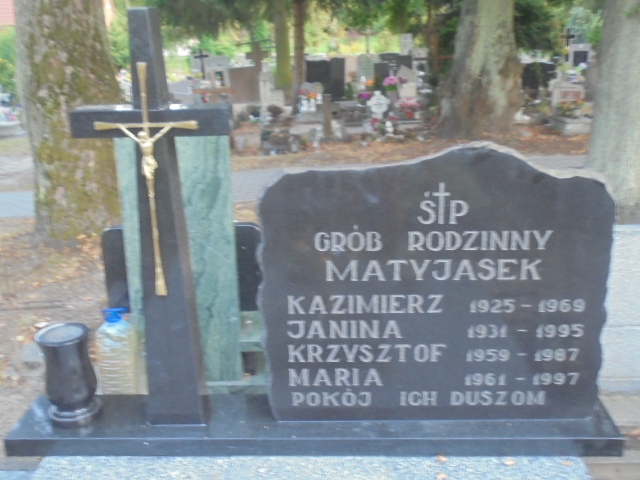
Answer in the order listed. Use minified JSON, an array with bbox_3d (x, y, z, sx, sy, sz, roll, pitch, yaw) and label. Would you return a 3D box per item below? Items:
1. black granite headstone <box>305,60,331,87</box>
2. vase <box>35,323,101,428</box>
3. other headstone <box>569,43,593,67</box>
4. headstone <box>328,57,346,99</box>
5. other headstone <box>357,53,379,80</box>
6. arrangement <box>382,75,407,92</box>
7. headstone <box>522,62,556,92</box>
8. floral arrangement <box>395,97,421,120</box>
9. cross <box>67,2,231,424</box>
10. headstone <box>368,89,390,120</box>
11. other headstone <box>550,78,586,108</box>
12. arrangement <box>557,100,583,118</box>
[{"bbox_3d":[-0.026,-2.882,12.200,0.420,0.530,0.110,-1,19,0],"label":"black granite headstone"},{"bbox_3d":[-0.766,0.414,2.146,0.158,0.275,0.158,0,19,3],"label":"vase"},{"bbox_3d":[5.747,-4.070,15.500,0.520,0.560,0.140,1,20,6],"label":"other headstone"},{"bbox_3d":[0.299,-2.775,12.000,0.310,0.720,0.110,-1,19,0],"label":"headstone"},{"bbox_3d":[0.892,-3.222,13.200,0.420,0.530,0.110,-1,19,0],"label":"other headstone"},{"bbox_3d":[1.198,-2.517,11.300,0.380,0.290,0.300,-1,19,0],"label":"arrangement"},{"bbox_3d":[3.887,-2.847,12.500,0.640,0.600,0.120,1,20,6],"label":"headstone"},{"bbox_3d":[1.233,-1.853,9.900,0.360,0.340,0.320,-1,19,0],"label":"floral arrangement"},{"bbox_3d":[-0.433,-0.024,1.977,0.430,1.200,0.115,0,19,3],"label":"cross"},{"bbox_3d":[0.816,-1.890,9.800,0.330,0.390,0.080,-1,19,0],"label":"headstone"},{"bbox_3d":[3.699,-2.189,10.500,0.520,0.420,0.180,1,20,6],"label":"other headstone"},{"bbox_3d":[3.601,-1.876,10.100,0.390,0.250,0.260,1,20,6],"label":"arrangement"}]

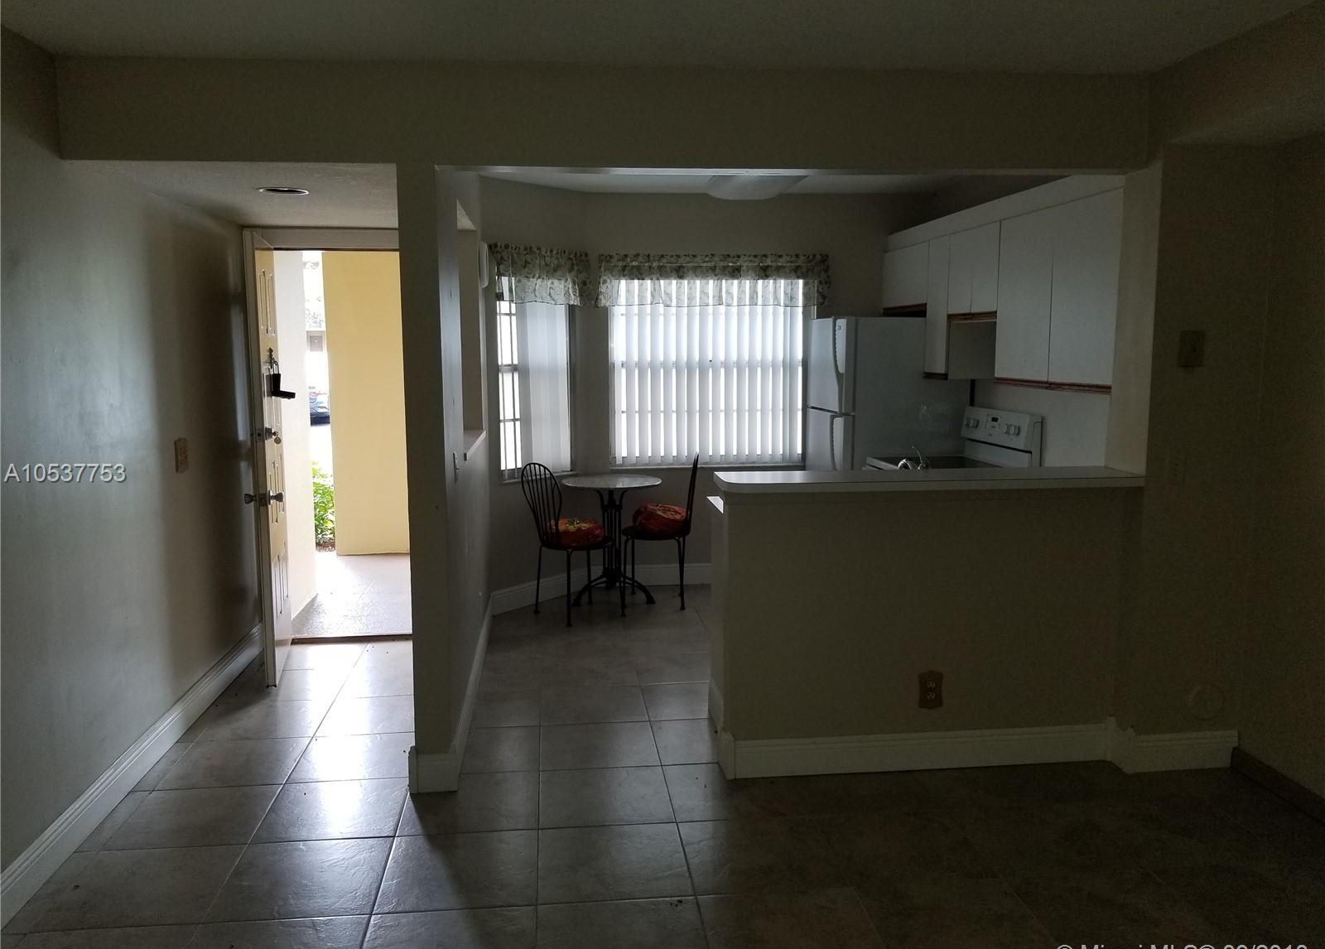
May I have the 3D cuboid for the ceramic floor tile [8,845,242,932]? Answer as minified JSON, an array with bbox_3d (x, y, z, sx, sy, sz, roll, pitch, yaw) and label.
[{"bbox_3d":[-1.502,1.199,2.884,0.468,0.012,0.439,-1,8,-6],"label":"ceramic floor tile"}]

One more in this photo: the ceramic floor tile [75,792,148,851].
[{"bbox_3d":[-1.807,1.144,3.288,0.081,0.012,0.439,-1,8,-6],"label":"ceramic floor tile"}]

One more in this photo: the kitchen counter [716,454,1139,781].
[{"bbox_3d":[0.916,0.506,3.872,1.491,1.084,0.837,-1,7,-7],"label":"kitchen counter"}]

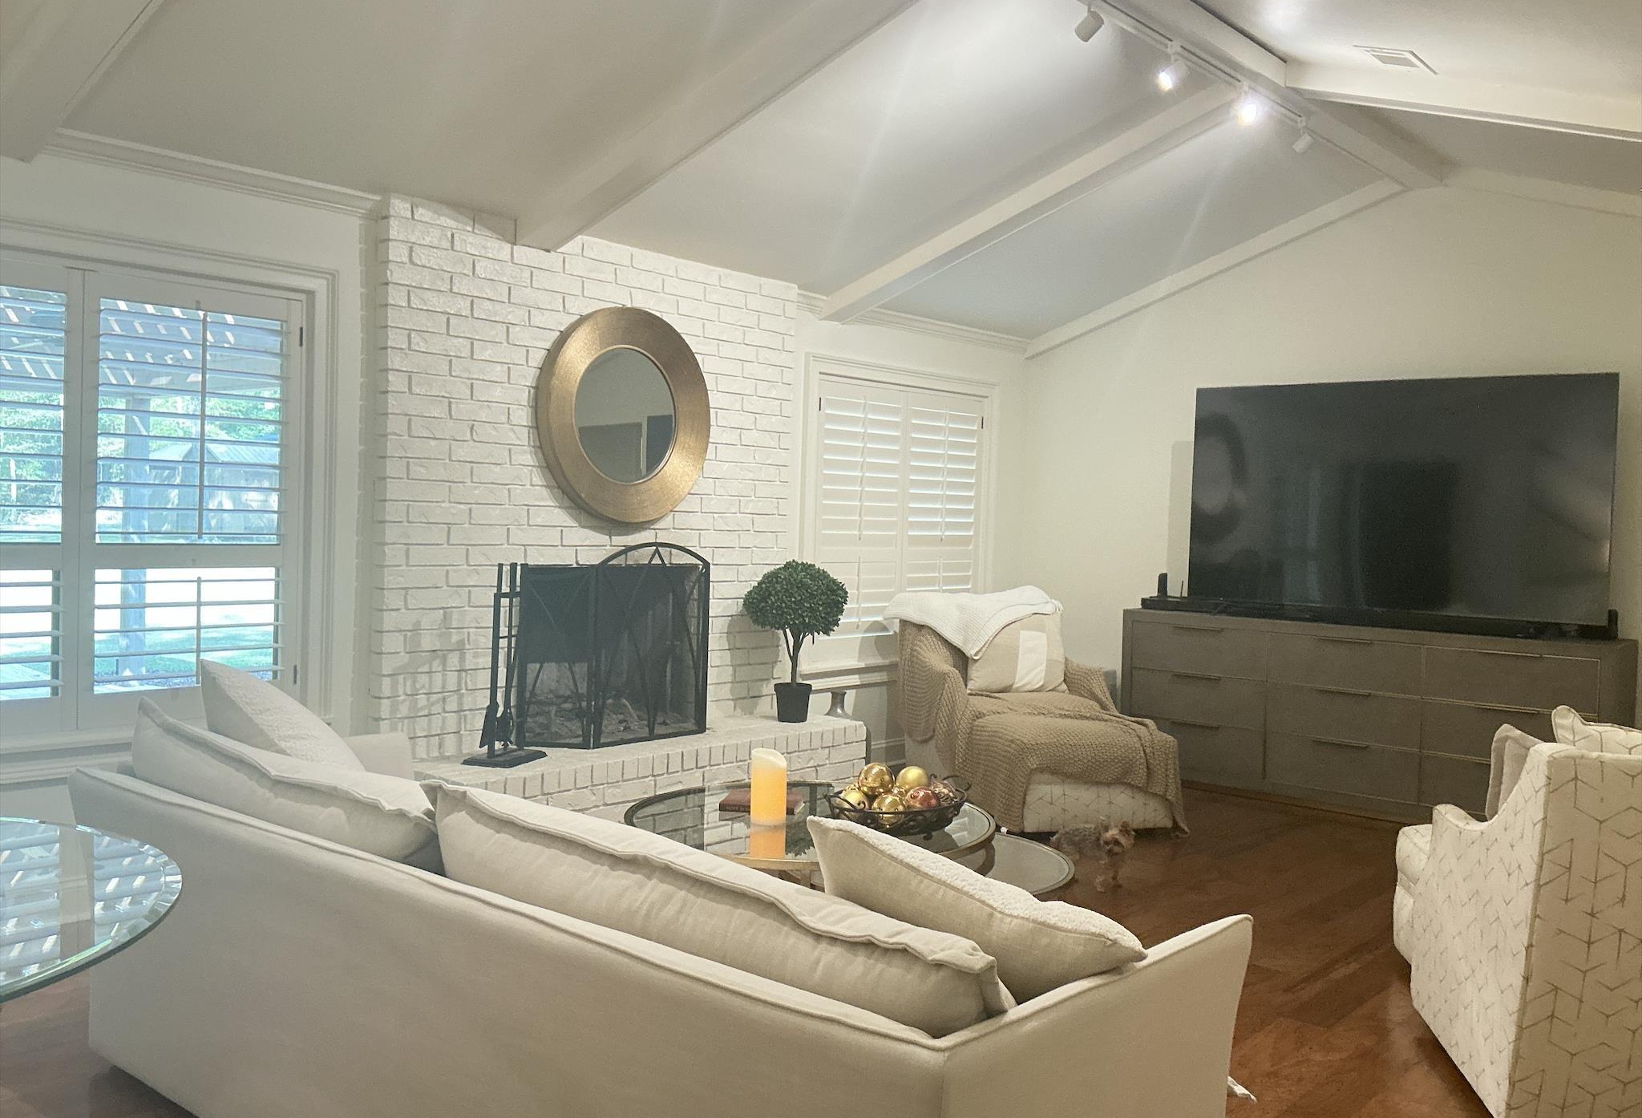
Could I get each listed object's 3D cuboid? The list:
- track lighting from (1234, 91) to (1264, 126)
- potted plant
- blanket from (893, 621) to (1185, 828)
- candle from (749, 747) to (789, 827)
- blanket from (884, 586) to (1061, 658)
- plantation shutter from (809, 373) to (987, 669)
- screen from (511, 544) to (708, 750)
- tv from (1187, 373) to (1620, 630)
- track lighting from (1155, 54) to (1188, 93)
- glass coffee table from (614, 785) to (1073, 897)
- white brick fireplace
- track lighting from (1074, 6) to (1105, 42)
[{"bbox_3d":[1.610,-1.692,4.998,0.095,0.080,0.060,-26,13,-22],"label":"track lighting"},{"bbox_3d":[-0.120,0.368,5.991,0.460,0.720,0.470,2,2,0],"label":"potted plant"},{"bbox_3d":[0.952,0.730,6.093,0.860,0.740,1.120,1,2,-15],"label":"blanket"},{"bbox_3d":[-0.135,0.587,3.440,0.090,0.185,0.090,2,2,0],"label":"candle"},{"bbox_3d":[0.749,0.318,6.691,0.780,0.310,0.360,1,2,-15],"label":"blanket"},{"bbox_3d":[0.445,-0.190,7.109,0.060,1.470,1.440,3,2,42],"label":"plantation shutter"},{"bbox_3d":[-0.747,0.332,5.408,0.207,0.792,0.972,3,2,42],"label":"screen"},{"bbox_3d":[2.655,-0.297,6.282,1.900,1.075,0.080,3,2,42],"label":"tv"},{"bbox_3d":[1.232,-1.705,4.664,0.110,0.125,0.075,0,2,-37],"label":"track lighting"},{"bbox_3d":[0.068,0.959,3.661,1.280,0.460,1.030,3,2,42],"label":"glass coffee table"},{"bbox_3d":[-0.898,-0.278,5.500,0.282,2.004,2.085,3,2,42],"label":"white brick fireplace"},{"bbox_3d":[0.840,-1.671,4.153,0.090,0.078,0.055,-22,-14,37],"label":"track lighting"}]

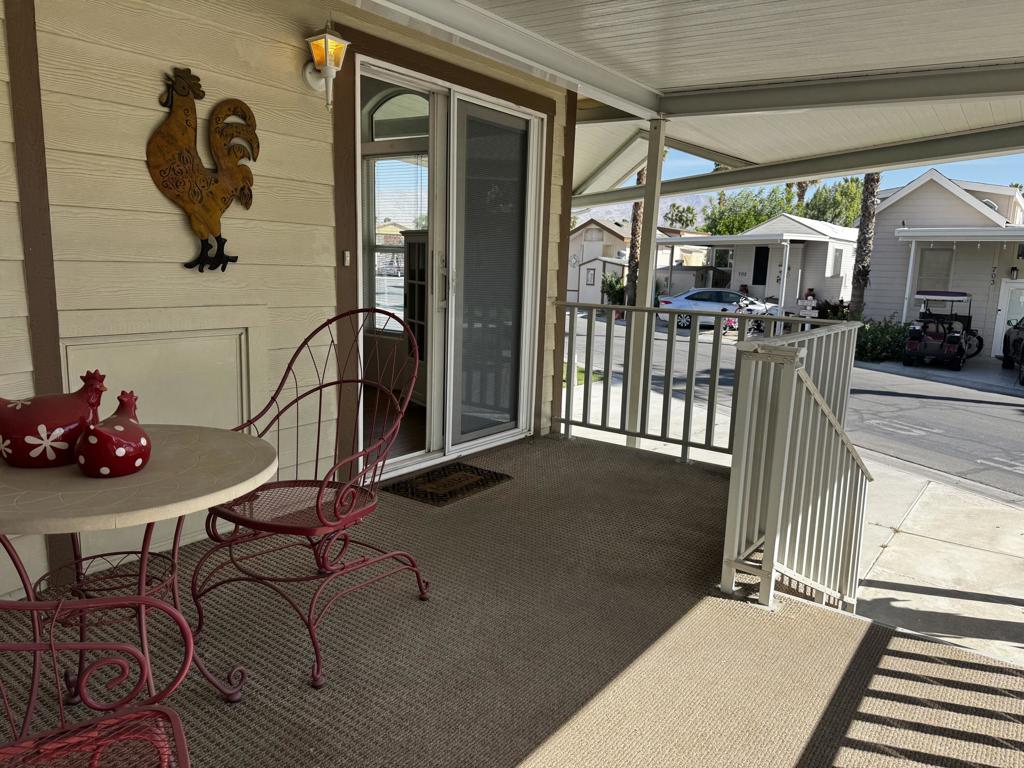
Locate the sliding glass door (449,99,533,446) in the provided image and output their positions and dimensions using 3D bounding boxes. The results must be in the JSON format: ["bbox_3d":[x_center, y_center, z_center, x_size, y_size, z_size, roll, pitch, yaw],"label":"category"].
[{"bbox_3d":[-0.137,-0.627,4.279,0.040,1.943,0.711,9,12,36],"label":"sliding glass door"}]

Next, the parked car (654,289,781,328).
[{"bbox_3d":[7.663,-2.784,26.298,4.600,1.450,1.810,5,10,17],"label":"parked car"}]

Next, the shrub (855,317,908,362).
[{"bbox_3d":[9.196,-1.115,17.633,1.250,1.060,1.100,9,12,36],"label":"shrub"}]

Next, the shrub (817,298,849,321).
[{"bbox_3d":[9.980,-1.969,22.339,1.150,1.280,1.100,9,12,36],"label":"shrub"}]

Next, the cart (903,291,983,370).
[{"bbox_3d":[10.209,-1.322,16.910,1.200,1.770,2.400,8,12,34],"label":"cart"}]

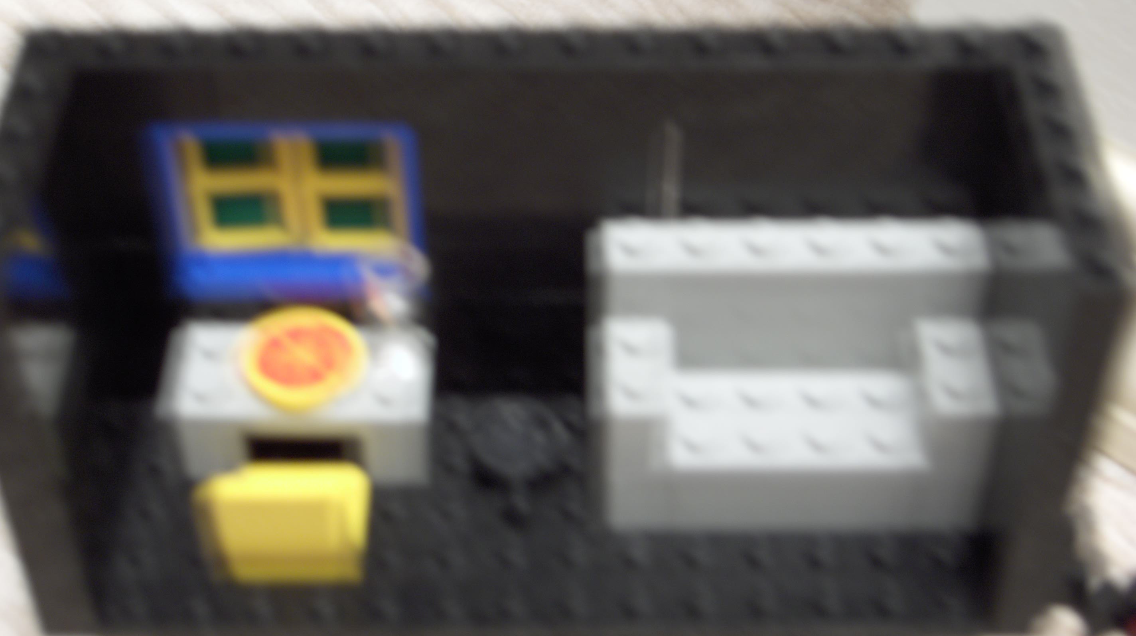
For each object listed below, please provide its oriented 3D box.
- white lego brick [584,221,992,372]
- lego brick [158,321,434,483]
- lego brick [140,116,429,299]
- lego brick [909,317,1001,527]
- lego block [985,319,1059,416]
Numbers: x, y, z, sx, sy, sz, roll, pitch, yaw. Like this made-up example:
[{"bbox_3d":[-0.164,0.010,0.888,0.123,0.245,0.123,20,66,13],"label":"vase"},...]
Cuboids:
[{"bbox_3d":[0.029,-0.003,0.235,0.048,0.021,0.008,0,44,2],"label":"white lego brick"},{"bbox_3d":[-0.035,0.011,0.246,0.032,0.015,0.016,0,44,2],"label":"lego brick"},{"bbox_3d":[-0.036,-0.016,0.237,0.032,0.029,0.008,0,44,2],"label":"lego brick"},{"bbox_3d":[0.049,0.013,0.234,0.008,0.024,0.016,0,44,2],"label":"lego brick"},{"bbox_3d":[0.057,0.009,0.229,0.008,0.011,0.016,0,44,2],"label":"lego block"}]

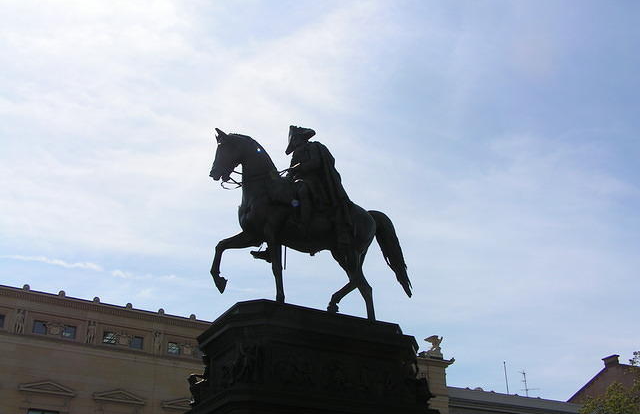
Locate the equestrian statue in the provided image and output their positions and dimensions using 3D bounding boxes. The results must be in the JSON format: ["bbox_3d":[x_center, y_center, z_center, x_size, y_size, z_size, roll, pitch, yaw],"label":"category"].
[{"bbox_3d":[-0.138,0.396,18.360,5.800,5.750,1.850,14,-31,-24],"label":"equestrian statue"}]

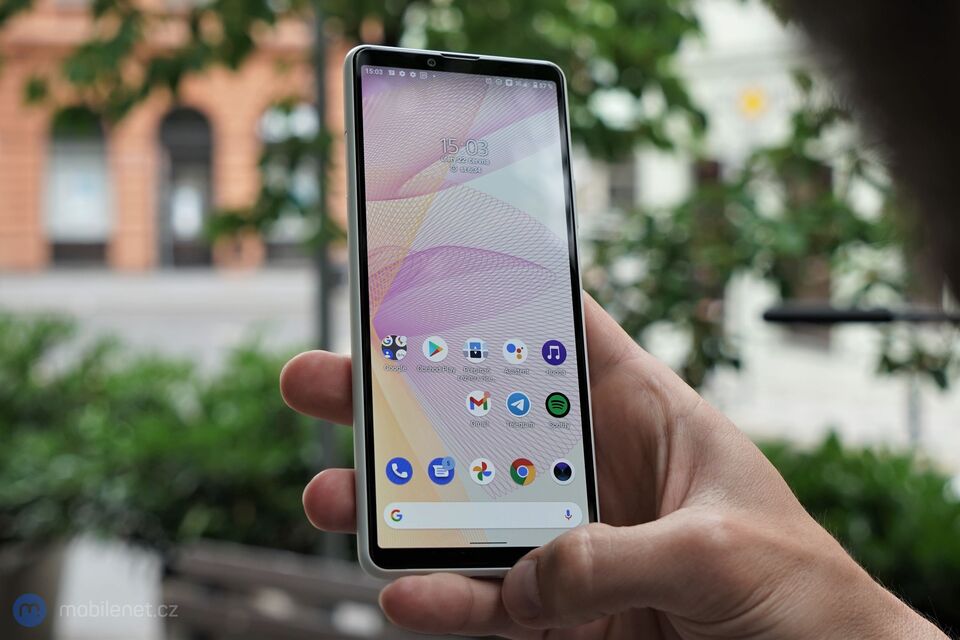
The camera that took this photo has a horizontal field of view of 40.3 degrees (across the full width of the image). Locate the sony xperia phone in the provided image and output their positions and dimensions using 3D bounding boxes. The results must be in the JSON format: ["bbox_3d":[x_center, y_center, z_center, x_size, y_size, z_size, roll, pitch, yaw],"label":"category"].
[{"bbox_3d":[-0.003,-0.005,0.372,0.068,0.154,0.009,2,-17,-17],"label":"sony xperia phone"}]

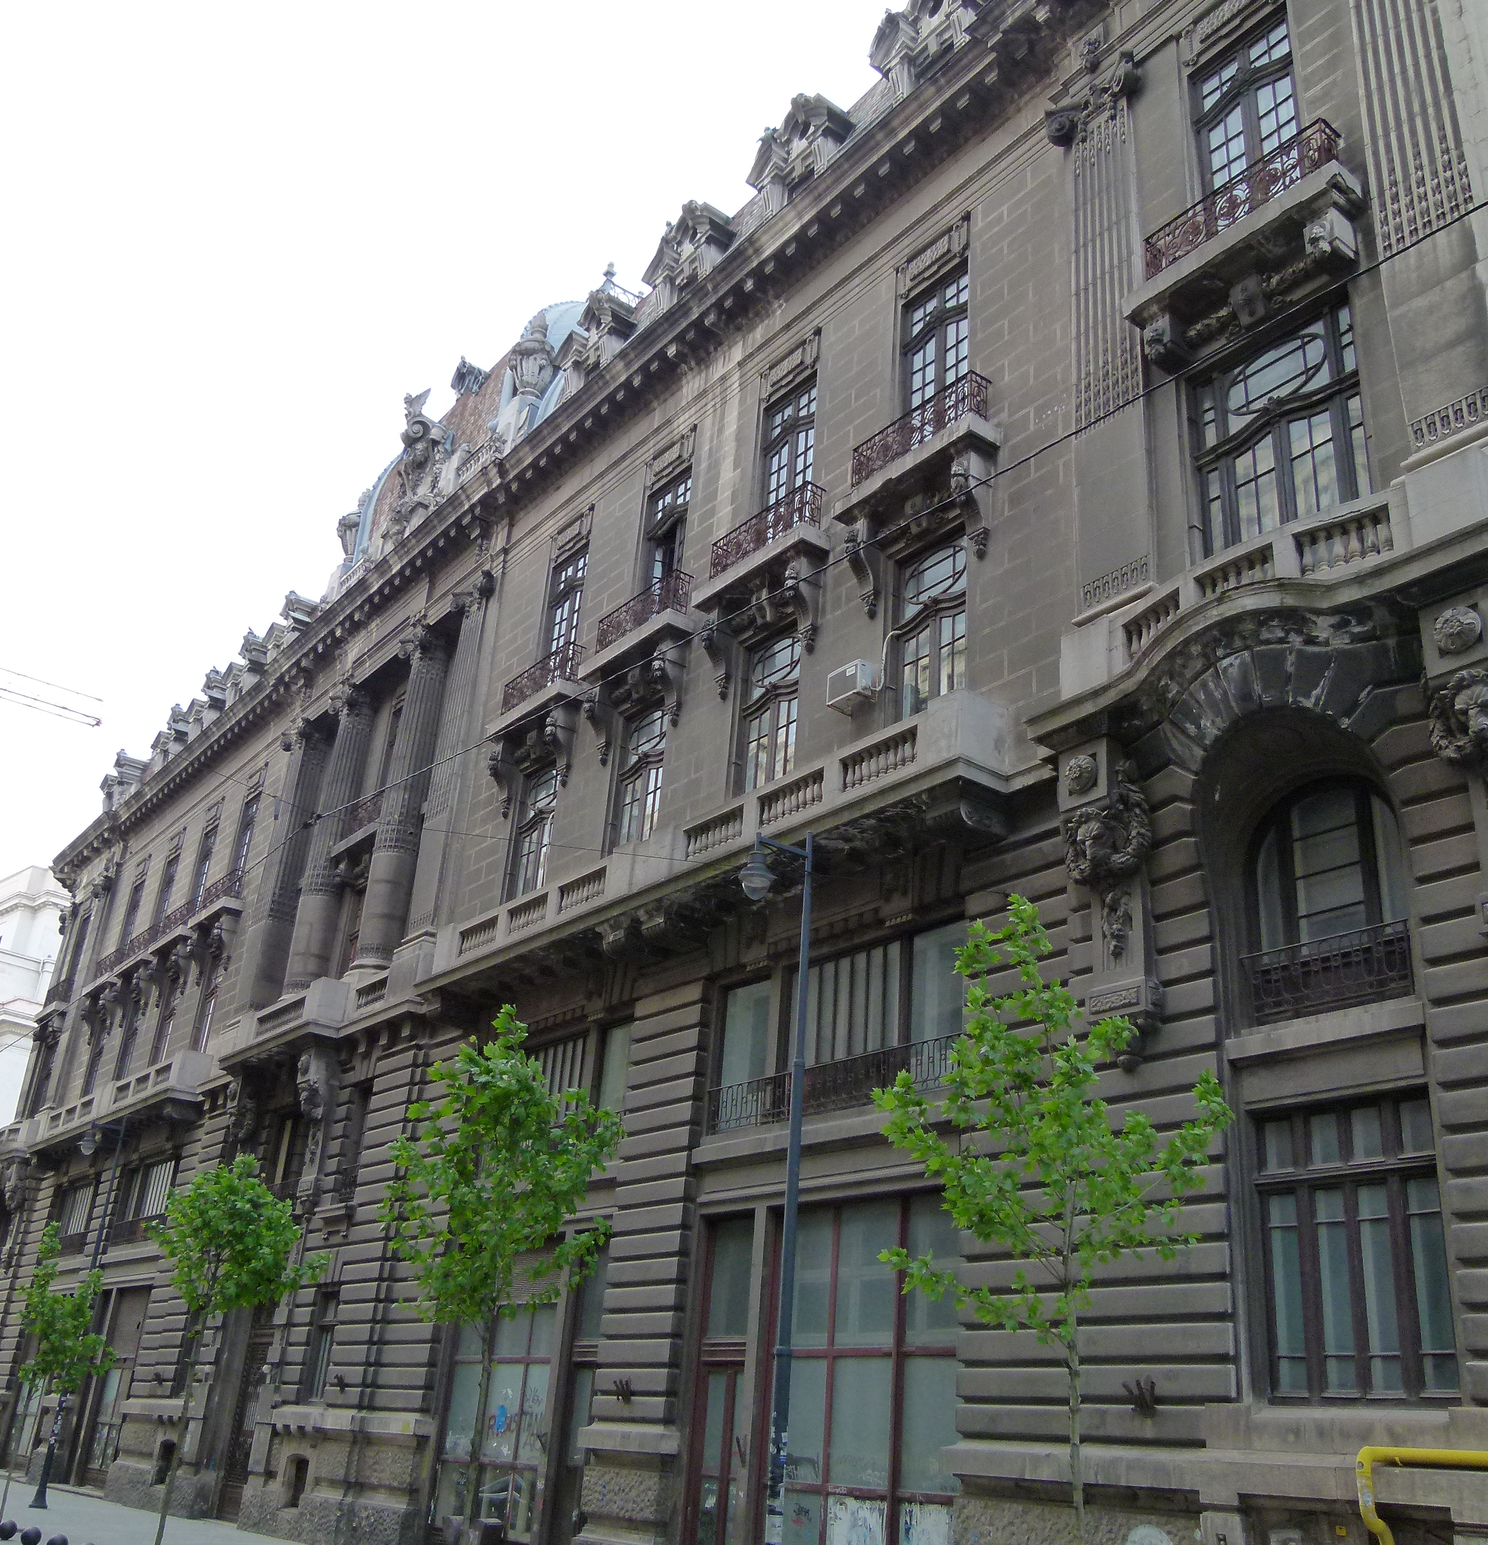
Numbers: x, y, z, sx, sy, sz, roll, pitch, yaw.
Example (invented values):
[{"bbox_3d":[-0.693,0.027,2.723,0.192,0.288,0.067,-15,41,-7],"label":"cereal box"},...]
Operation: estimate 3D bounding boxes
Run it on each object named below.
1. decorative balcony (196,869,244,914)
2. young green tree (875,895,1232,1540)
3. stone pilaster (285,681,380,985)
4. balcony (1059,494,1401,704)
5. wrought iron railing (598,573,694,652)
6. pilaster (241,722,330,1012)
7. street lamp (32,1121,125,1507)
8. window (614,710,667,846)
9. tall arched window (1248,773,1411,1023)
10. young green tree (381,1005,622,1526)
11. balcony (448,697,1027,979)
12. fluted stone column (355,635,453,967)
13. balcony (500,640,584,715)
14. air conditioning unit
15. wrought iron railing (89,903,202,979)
[{"bbox_3d":[-17.192,4.091,49.342,0.494,0.997,2.940,22,-30,-32],"label":"decorative balcony"},{"bbox_3d":[2.187,3.790,10.594,2.600,6.400,2.650,4,-25,2],"label":"young green tree"},{"bbox_3d":[-11.494,1.435,42.276,1.227,9.916,1.227,21,-30,-32],"label":"stone pilaster"},{"bbox_3d":[6.177,-1.856,18.630,1.022,1.278,5.060,21,-30,-32],"label":"balcony"},{"bbox_3d":[-2.146,-3.309,32.229,0.511,0.971,3.118,21,-30,-32],"label":"wrought iron railing"},{"bbox_3d":[-14.061,3.028,45.942,0.893,9.555,1.470,22,-30,-32],"label":"pilaster"},{"bbox_3d":[-16.302,12.860,36.148,1.300,8.970,0.450,22,-30,-32],"label":"street lamp"},{"bbox_3d":[-1.995,0.626,30.712,0.307,4.498,1.625,21,-30,-32],"label":"window"},{"bbox_3d":[6.541,1.374,16.657,0.315,2.793,2.205,22,-30,-32],"label":"tall arched window"},{"bbox_3d":[-2.960,6.297,17.701,2.453,7.616,2.453,21,-30,-32],"label":"young green tree"},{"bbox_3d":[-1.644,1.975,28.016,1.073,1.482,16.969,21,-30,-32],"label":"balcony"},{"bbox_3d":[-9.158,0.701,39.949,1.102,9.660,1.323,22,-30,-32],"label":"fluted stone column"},{"bbox_3d":[-4.616,-1.891,34.261,0.567,1.103,2.940,22,-30,-32],"label":"balcony"},{"bbox_3d":[1.809,-1.447,25.295,0.307,0.603,0.797,21,-30,-32],"label":"air conditioning unit"},{"bbox_3d":[-22.742,6.531,56.963,0.511,0.940,12.164,21,-30,-32],"label":"wrought iron railing"}]

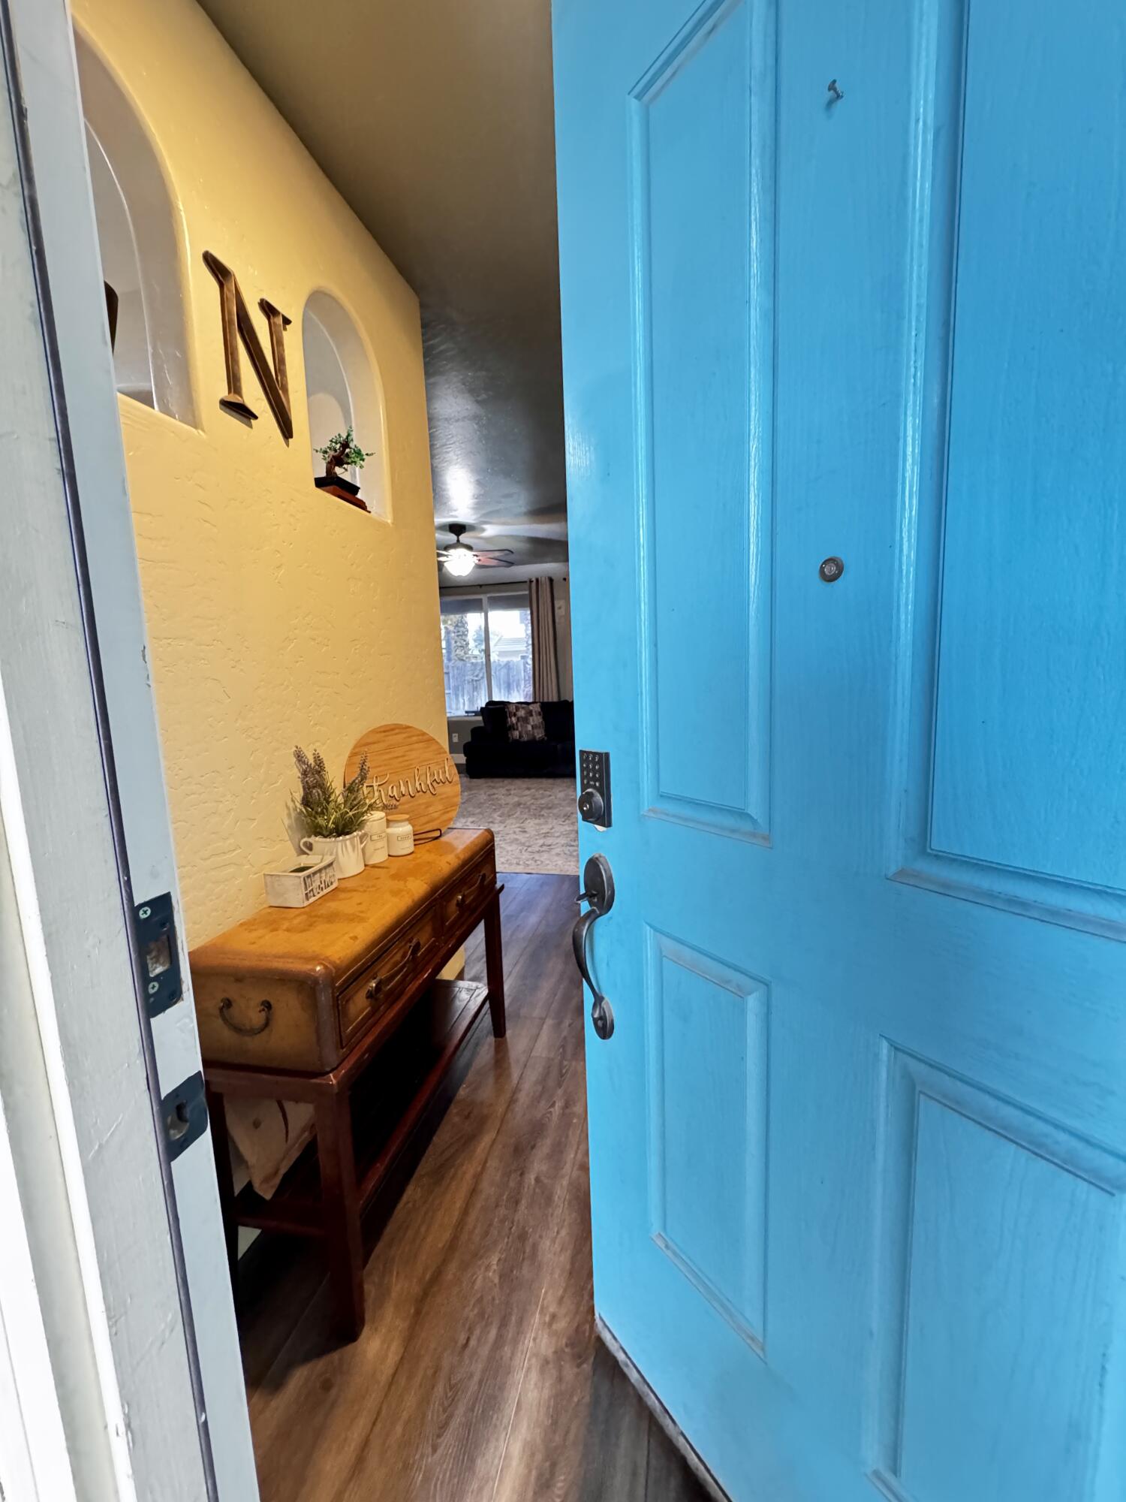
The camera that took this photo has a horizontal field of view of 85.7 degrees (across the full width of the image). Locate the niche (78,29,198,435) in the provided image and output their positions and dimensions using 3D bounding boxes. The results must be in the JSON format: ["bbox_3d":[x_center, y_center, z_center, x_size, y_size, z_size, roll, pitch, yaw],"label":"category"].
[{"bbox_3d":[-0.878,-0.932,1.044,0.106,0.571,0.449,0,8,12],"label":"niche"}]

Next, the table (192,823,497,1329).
[{"bbox_3d":[-0.477,0.713,1.675,0.355,0.749,1.045,0,8,12],"label":"table"}]

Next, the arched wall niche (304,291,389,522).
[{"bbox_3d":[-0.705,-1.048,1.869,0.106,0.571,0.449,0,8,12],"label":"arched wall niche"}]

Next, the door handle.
[{"bbox_3d":[0.043,0.340,1.017,0.069,0.331,0.061,-7,9,-33],"label":"door handle"}]

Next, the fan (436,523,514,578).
[{"bbox_3d":[-1.015,-1.946,5.875,1.313,0.515,1.313,0,8,12],"label":"fan"}]

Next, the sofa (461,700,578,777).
[{"bbox_3d":[0.016,-0.179,7.610,2.323,0.889,0.970,0,8,12],"label":"sofa"}]

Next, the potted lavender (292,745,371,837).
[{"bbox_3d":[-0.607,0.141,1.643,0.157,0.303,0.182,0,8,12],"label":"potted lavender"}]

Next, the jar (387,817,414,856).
[{"bbox_3d":[-0.500,0.259,1.853,0.082,0.103,0.082,-2,8,0],"label":"jar"}]

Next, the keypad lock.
[{"bbox_3d":[0.047,0.062,0.992,0.031,0.121,0.062,-7,9,-33],"label":"keypad lock"}]

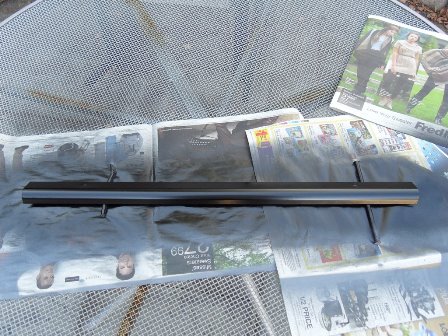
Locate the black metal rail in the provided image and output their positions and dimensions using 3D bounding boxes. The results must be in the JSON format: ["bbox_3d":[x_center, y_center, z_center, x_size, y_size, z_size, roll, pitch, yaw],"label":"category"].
[{"bbox_3d":[-0.005,0.037,0.569,0.612,0.018,0.038,0,62,1],"label":"black metal rail"}]

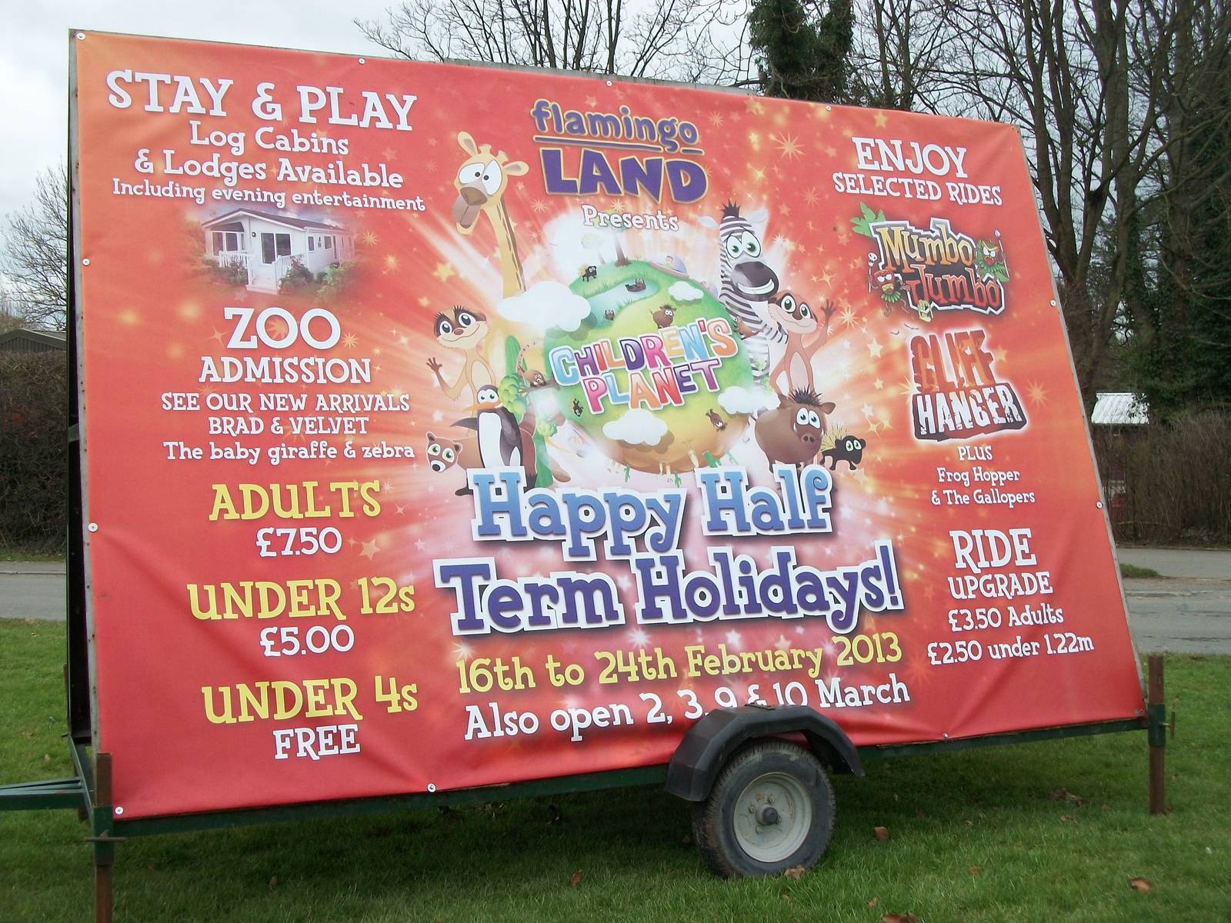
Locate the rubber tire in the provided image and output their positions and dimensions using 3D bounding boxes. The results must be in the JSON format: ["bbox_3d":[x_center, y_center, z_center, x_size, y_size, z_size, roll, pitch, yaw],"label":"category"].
[{"bbox_3d":[0.602,1.417,5.724,0.580,0.580,0.163,0,0,-23],"label":"rubber tire"}]

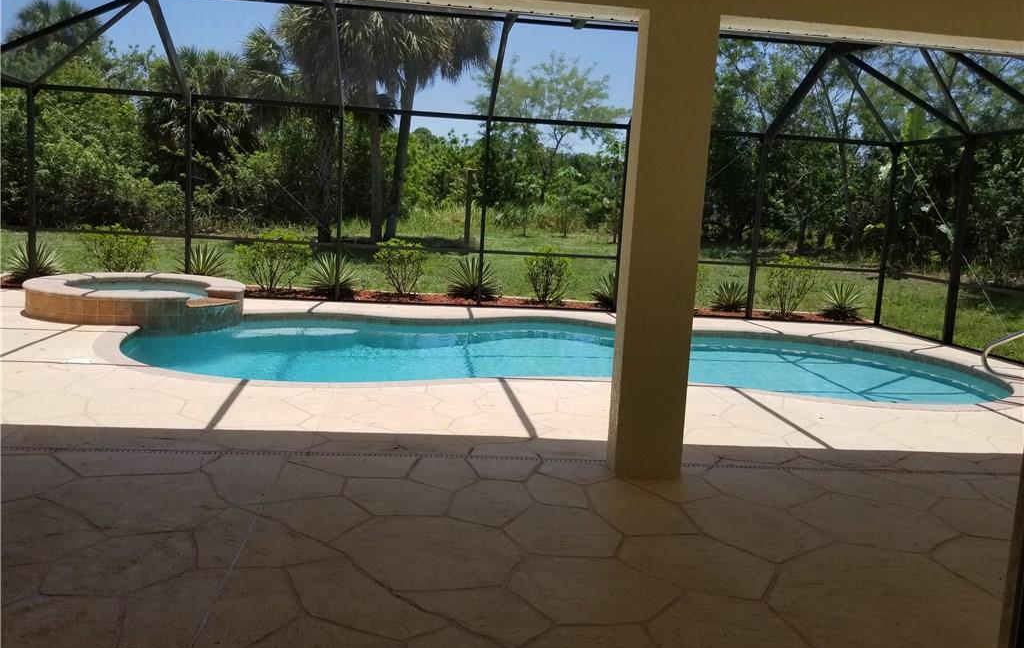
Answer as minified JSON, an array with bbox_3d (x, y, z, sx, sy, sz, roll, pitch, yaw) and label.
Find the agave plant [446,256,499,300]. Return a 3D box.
[{"bbox_3d":[-0.726,-0.877,14.512,0.978,0.829,0.949,2,8,-6],"label":"agave plant"}]

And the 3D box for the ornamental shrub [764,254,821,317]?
[{"bbox_3d":[5.517,-0.757,15.126,1.057,1.165,1.026,2,8,-6],"label":"ornamental shrub"}]

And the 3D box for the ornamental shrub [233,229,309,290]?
[{"bbox_3d":[-4.397,-1.166,14.120,1.340,1.122,1.299,2,8,-6],"label":"ornamental shrub"}]

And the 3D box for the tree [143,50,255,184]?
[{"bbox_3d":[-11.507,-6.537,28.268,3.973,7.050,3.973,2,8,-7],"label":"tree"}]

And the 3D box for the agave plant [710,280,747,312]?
[{"bbox_3d":[4.232,-0.538,15.033,0.676,0.597,0.655,2,8,-6],"label":"agave plant"}]

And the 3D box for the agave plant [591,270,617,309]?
[{"bbox_3d":[1.973,-0.645,14.802,0.887,0.735,0.860,2,8,-6],"label":"agave plant"}]

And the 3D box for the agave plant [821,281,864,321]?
[{"bbox_3d":[5.963,-0.408,13.921,0.876,0.761,0.876,2,8,-7],"label":"agave plant"}]

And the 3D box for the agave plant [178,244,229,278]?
[{"bbox_3d":[-5.093,-0.917,12.721,0.875,0.860,0.875,2,8,-7],"label":"agave plant"}]

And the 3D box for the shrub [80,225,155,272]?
[{"bbox_3d":[-6.466,-1.094,12.645,1.188,1.077,1.188,2,8,-7],"label":"shrub"}]

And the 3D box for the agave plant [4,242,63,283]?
[{"bbox_3d":[-8.559,-1.116,13.729,1.028,0.716,0.997,2,8,-6],"label":"agave plant"}]

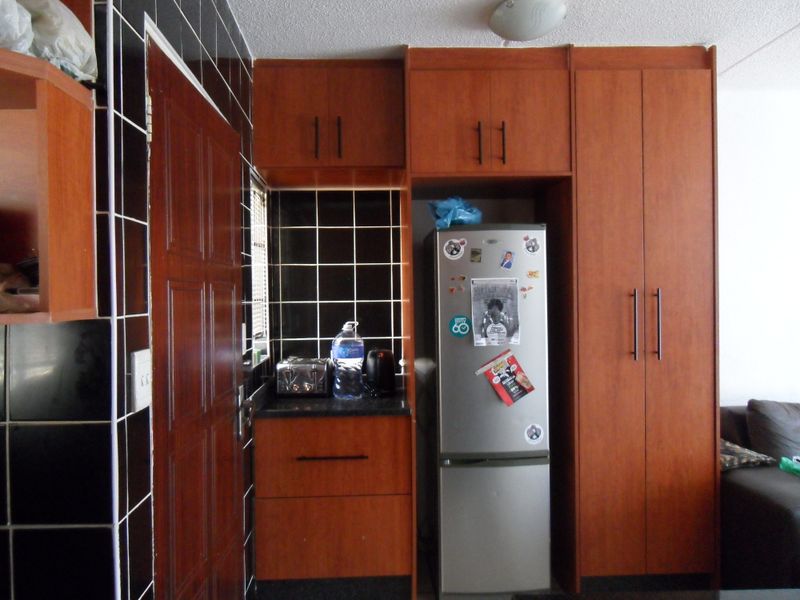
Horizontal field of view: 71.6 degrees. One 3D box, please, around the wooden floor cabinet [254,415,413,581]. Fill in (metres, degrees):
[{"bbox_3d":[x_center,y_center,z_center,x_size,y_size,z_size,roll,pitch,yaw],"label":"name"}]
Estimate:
[{"bbox_3d":[-0.313,0.908,2.760,0.703,0.780,0.505,0,0,-3],"label":"wooden floor cabinet"}]

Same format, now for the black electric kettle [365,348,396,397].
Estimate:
[{"bbox_3d":[-0.101,0.377,2.915,0.150,0.227,0.170,0,0,-3],"label":"black electric kettle"}]

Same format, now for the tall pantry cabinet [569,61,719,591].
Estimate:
[{"bbox_3d":[1.092,0.109,2.785,0.672,2.490,0.580,0,0,-3],"label":"tall pantry cabinet"}]

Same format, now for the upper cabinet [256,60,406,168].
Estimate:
[{"bbox_3d":[-0.328,-0.839,2.749,0.695,0.486,0.510,0,0,-3],"label":"upper cabinet"}]

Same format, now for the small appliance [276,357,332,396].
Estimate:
[{"bbox_3d":[-0.490,0.404,2.867,0.256,0.178,0.230,0,0,-3],"label":"small appliance"}]

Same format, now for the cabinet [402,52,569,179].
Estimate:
[{"bbox_3d":[0.390,-0.836,2.750,0.728,0.580,0.575,0,0,-3],"label":"cabinet"}]

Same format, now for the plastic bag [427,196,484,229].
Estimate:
[{"bbox_3d":[0.258,-0.402,2.603,0.252,0.154,0.220,0,0,-3],"label":"plastic bag"}]

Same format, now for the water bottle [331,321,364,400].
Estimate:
[{"bbox_3d":[-0.258,0.300,2.792,0.160,0.384,0.160,0,0,-3],"label":"water bottle"}]

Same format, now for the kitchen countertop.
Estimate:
[{"bbox_3d":[-0.316,0.508,2.746,0.710,0.035,0.530,0,0,-3],"label":"kitchen countertop"}]

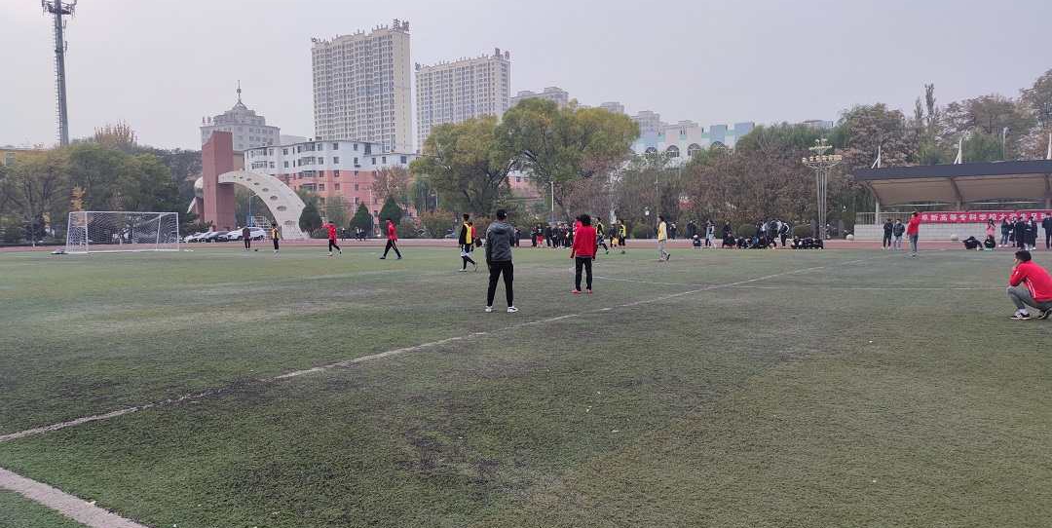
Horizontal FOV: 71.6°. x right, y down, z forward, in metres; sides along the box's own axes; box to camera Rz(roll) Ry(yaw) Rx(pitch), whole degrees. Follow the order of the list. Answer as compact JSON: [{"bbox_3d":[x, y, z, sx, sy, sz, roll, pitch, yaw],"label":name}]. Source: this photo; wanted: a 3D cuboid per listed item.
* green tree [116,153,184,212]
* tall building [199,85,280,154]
[{"bbox_3d":[-43.760,-7.634,85.000,7.720,10.270,7.720,-1,3,0],"label":"green tree"},{"bbox_3d":[-111.810,-41.778,288.015,31.000,57.675,27.000,-2,3,-17],"label":"tall building"}]

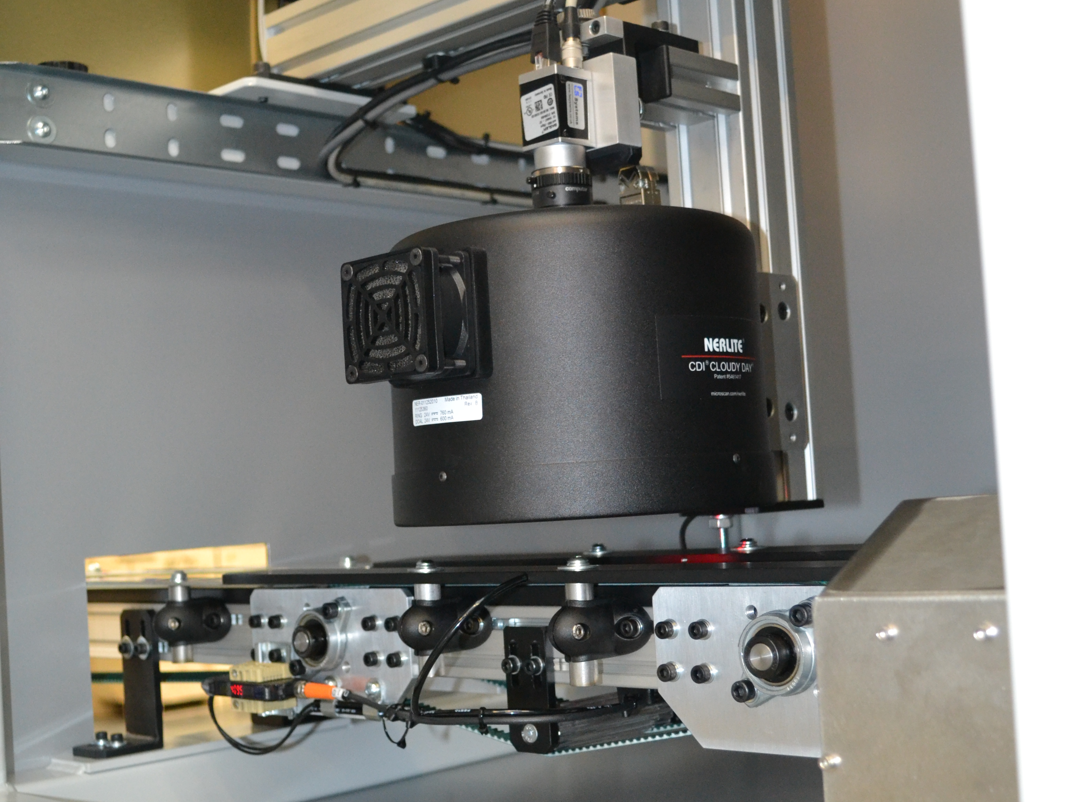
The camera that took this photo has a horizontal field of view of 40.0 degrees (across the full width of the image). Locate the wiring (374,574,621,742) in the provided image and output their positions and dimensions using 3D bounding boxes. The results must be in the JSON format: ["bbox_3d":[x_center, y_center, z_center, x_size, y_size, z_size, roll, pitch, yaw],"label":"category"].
[{"bbox_3d":[-0.033,0.126,0.704,0.167,0.090,0.041,-6,-4,43],"label":"wiring"}]

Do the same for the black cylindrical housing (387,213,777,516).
[{"bbox_3d":[0.025,-0.014,0.802,0.207,0.152,0.207,-4,-3,0],"label":"black cylindrical housing"}]

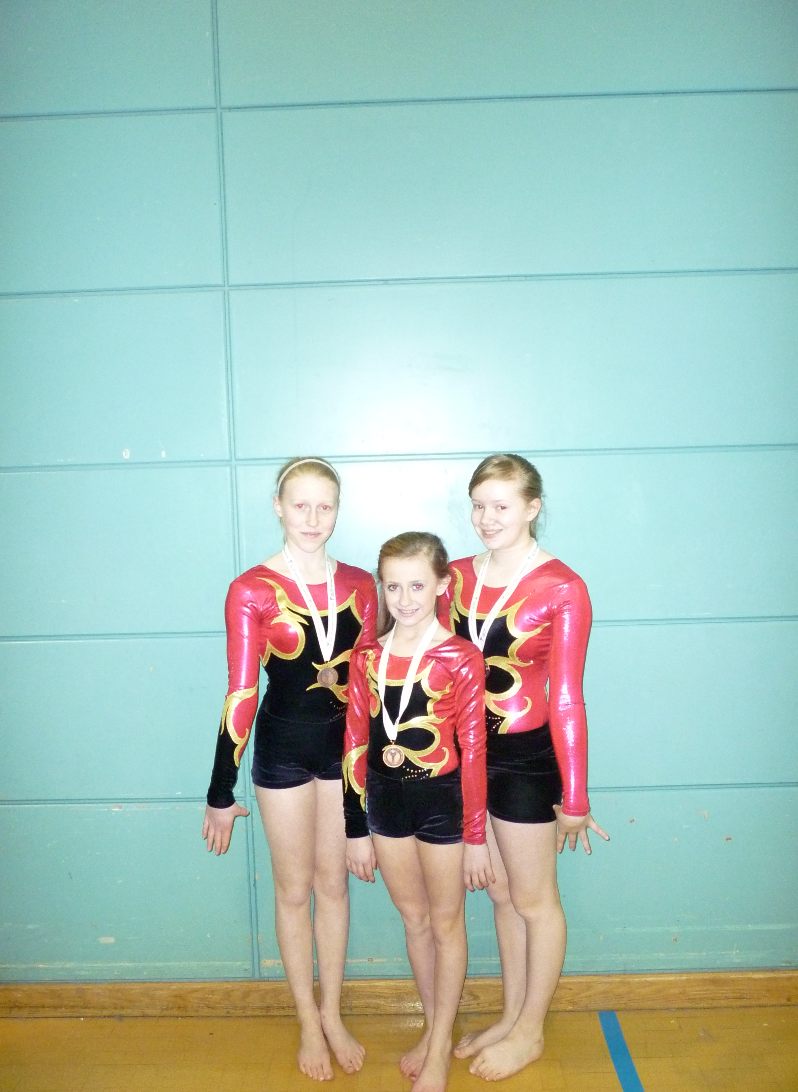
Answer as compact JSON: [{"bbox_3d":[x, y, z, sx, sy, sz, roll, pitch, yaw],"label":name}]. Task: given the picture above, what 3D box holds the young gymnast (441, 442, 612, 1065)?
[{"bbox_3d":[0.283,0.545,2.263,0.460,1.535,0.310,2,5,39],"label":"young gymnast"}]

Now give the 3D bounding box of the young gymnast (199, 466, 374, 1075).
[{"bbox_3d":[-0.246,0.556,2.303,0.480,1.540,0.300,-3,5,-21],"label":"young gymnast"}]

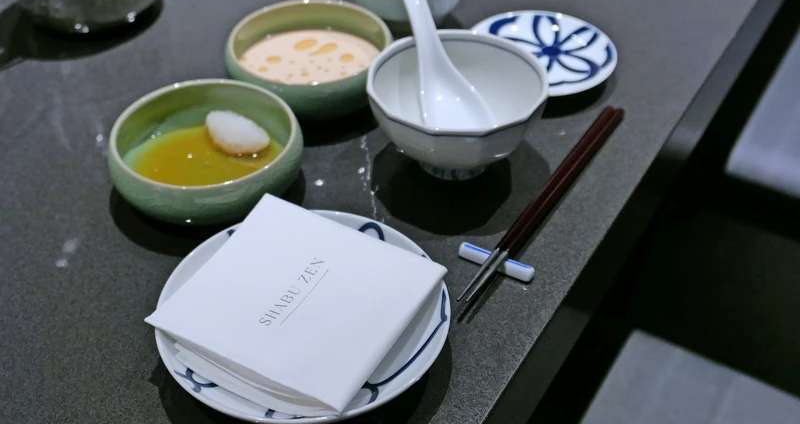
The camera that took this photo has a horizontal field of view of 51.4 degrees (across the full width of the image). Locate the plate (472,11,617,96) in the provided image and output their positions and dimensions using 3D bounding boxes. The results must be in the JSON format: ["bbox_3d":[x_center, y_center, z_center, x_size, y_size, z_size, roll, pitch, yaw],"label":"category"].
[{"bbox_3d":[0.109,-0.121,0.661,0.121,0.018,0.121,0,42,0],"label":"plate"}]

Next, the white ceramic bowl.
[{"bbox_3d":[0.037,-0.063,0.560,0.119,0.063,0.119,0,42,0],"label":"white ceramic bowl"}]

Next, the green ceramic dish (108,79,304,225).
[{"bbox_3d":[-0.124,-0.038,0.548,0.124,0.041,0.124,0,42,0],"label":"green ceramic dish"}]

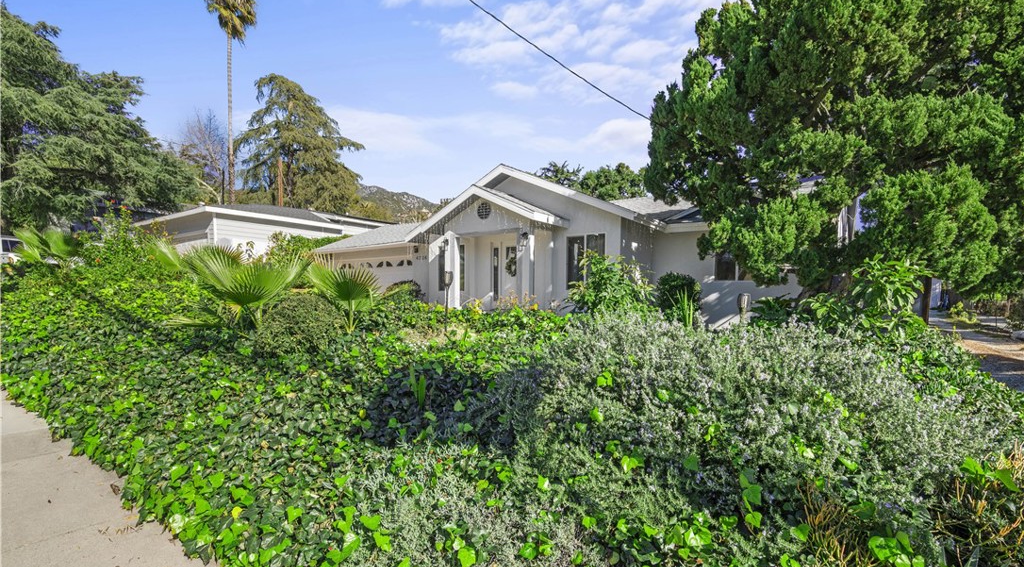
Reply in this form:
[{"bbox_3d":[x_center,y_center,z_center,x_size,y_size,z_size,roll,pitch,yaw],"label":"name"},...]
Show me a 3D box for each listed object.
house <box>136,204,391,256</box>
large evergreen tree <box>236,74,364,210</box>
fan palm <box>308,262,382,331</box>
[{"bbox_3d":[-13.300,-1.800,26.200,11.000,4.200,14.000,0,0,28],"label":"house"},{"bbox_3d":[-19.500,-9.600,42.000,11.800,19.300,11.500,0,0,0],"label":"large evergreen tree"},{"bbox_3d":[-3.450,0.290,9.300,1.500,1.450,1.400,0,0,0],"label":"fan palm"}]

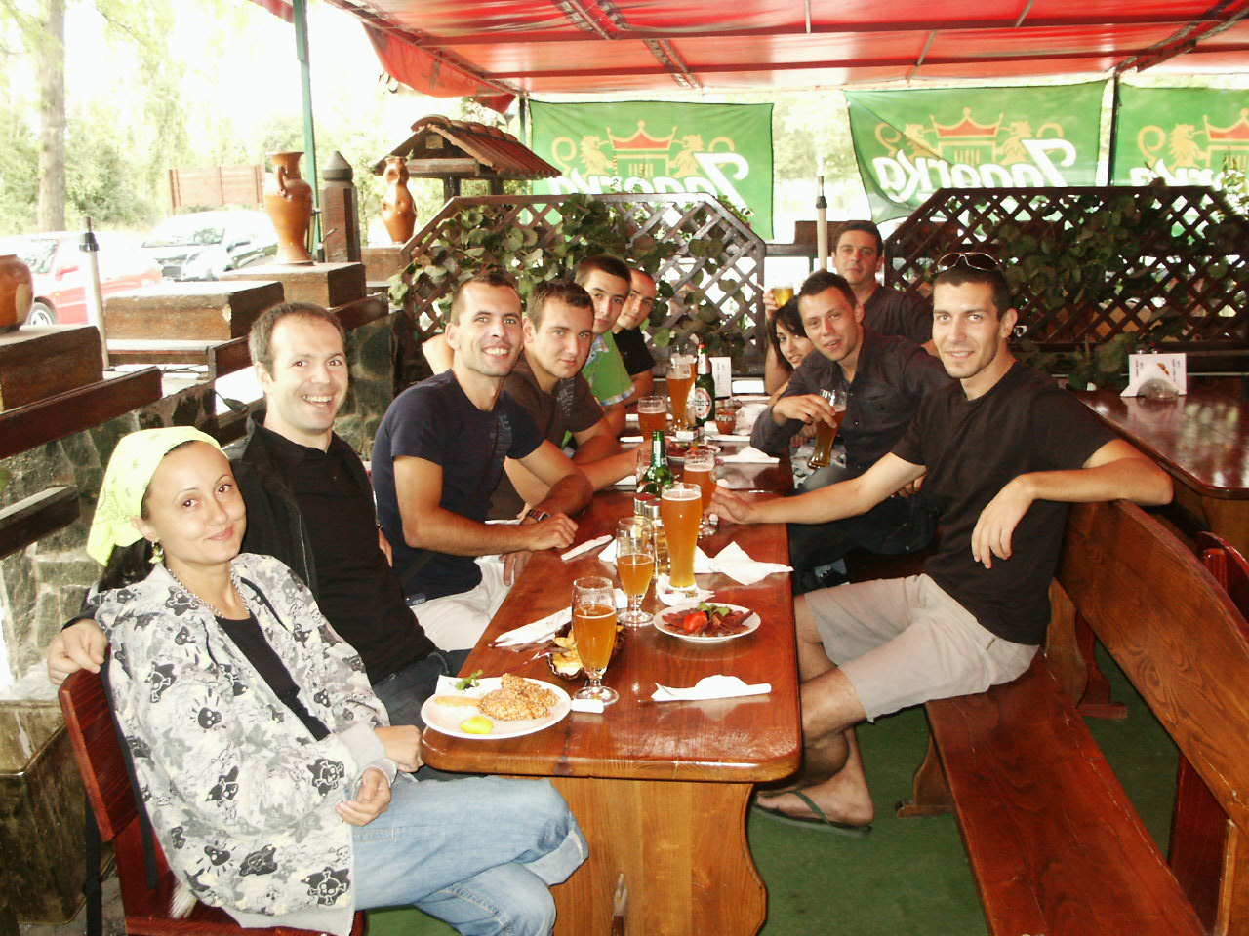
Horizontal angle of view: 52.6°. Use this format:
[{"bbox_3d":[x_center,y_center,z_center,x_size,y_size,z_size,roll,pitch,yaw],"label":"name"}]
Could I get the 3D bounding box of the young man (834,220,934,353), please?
[{"bbox_3d":[0.846,-0.221,4.827,0.560,1.390,0.720,10,17,39],"label":"young man"}]

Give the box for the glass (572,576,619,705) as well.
[{"bbox_3d":[-0.050,0.286,2.097,0.077,0.198,0.077,0,12,6],"label":"glass"}]

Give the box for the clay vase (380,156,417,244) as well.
[{"bbox_3d":[-1.151,-1.353,6.354,0.178,0.425,0.175,0,12,6],"label":"clay vase"}]

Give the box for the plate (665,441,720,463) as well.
[{"bbox_3d":[0.201,-0.063,3.905,0.205,0.040,0.205,-1,13,0],"label":"plate"}]

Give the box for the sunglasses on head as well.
[{"bbox_3d":[0.739,-0.406,2.648,0.146,0.048,0.140,7,-15,35],"label":"sunglasses on head"}]

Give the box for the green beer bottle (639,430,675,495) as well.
[{"bbox_3d":[0.074,0.050,2.932,0.069,0.262,0.069,-1,13,0],"label":"green beer bottle"}]

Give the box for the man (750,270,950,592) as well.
[{"bbox_3d":[0.685,0.133,3.487,0.750,1.360,0.600,-11,15,-36],"label":"man"}]

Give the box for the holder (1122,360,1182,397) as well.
[{"bbox_3d":[2.013,-0.334,4.800,0.190,0.140,0.065,4,14,25],"label":"holder"}]

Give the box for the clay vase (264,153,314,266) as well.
[{"bbox_3d":[-1.289,-0.990,4.805,0.195,0.420,0.190,0,12,6],"label":"clay vase"}]

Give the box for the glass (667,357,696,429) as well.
[{"bbox_3d":[0.186,-0.239,4.206,0.083,0.222,0.083,-1,13,0],"label":"glass"}]

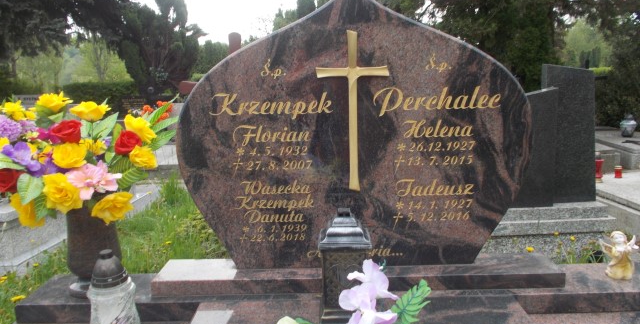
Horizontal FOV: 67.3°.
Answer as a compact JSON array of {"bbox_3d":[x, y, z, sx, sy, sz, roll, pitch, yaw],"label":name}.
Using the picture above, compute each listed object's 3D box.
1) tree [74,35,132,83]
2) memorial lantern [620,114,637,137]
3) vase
[{"bbox_3d":[-15.719,-7.588,35.410,4.600,4.058,4.400,-1,11,1],"label":"tree"},{"bbox_3d":[3.472,-0.416,5.437,0.186,0.254,0.186,-1,11,1],"label":"memorial lantern"},{"bbox_3d":[-0.716,0.260,1.517,0.178,0.286,0.178,-1,11,1],"label":"vase"}]

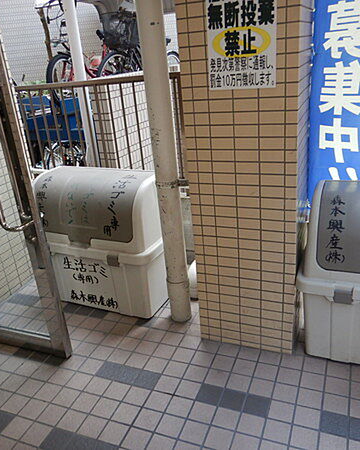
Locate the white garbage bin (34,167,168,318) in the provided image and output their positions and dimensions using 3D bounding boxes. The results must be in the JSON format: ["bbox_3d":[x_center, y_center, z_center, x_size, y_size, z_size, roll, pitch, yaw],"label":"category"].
[{"bbox_3d":[-0.474,0.053,2.501,0.865,0.768,0.480,6,25,24],"label":"white garbage bin"}]

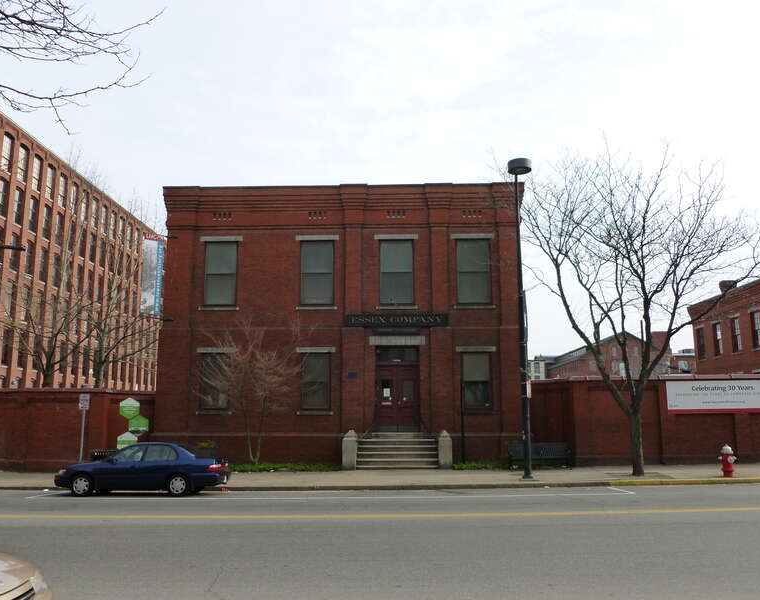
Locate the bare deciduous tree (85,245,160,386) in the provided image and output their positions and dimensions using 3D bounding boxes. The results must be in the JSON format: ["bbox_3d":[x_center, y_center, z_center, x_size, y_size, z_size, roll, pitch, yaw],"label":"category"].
[{"bbox_3d":[-15.790,2.085,38.499,5.200,12.200,5.200,0,-10,1],"label":"bare deciduous tree"}]

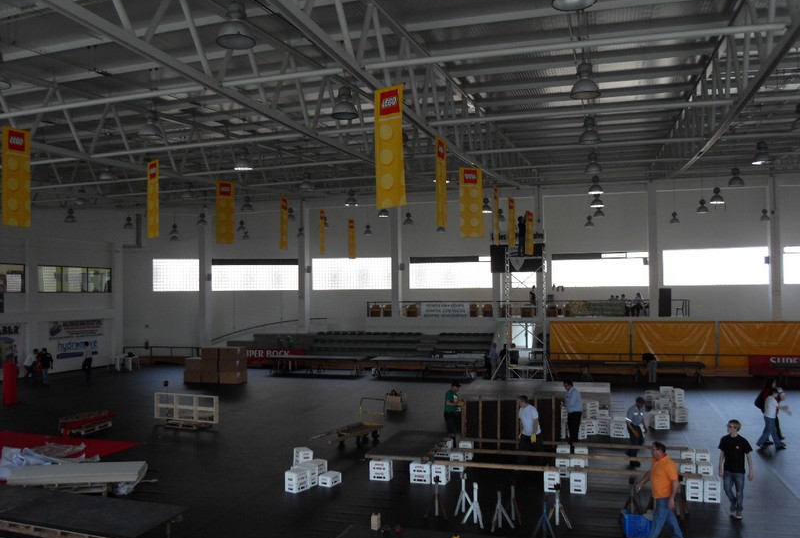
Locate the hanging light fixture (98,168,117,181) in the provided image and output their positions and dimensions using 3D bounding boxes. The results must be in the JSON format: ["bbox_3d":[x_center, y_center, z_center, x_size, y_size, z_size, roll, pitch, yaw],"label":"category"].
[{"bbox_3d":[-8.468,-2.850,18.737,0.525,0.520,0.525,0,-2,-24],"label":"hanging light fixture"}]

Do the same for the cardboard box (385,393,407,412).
[{"bbox_3d":[-0.131,4.707,22.864,0.540,0.480,0.520,-1,-2,13],"label":"cardboard box"}]

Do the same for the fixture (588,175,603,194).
[{"bbox_3d":[6.408,-2.782,21.175,0.495,0.540,0.495,-1,-2,16],"label":"fixture"}]

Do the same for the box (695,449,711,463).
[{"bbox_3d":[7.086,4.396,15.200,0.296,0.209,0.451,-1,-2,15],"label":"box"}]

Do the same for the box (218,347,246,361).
[{"bbox_3d":[-7.419,3.780,28.829,0.950,0.520,0.680,-1,-2,16],"label":"box"}]

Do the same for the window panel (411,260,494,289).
[{"bbox_3d":[3.149,0.252,39.800,5.100,1.960,0.120,-1,-2,9],"label":"window panel"}]

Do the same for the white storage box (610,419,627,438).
[{"bbox_3d":[6.194,4.541,18.376,0.405,0.420,0.300,-1,-2,24],"label":"white storage box"}]

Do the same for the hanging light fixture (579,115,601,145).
[{"bbox_3d":[3.911,-2.840,13.300,0.450,0.550,0.450,-1,-2,16],"label":"hanging light fixture"}]

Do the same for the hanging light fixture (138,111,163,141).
[{"bbox_3d":[-5.306,-3.096,13.764,0.525,0.560,0.525,0,-2,-21],"label":"hanging light fixture"}]

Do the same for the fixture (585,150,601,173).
[{"bbox_3d":[4.929,-2.708,16.500,0.440,0.530,0.440,-1,-2,16],"label":"fixture"}]

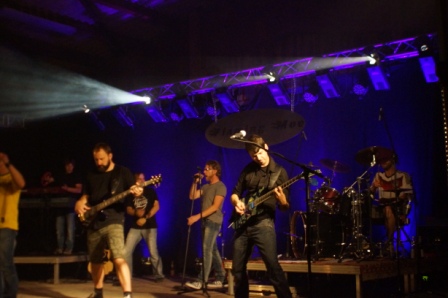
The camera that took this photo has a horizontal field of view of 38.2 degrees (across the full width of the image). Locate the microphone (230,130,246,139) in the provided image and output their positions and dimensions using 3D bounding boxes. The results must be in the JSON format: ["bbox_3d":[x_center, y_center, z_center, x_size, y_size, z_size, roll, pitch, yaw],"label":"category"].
[{"bbox_3d":[0.132,-0.130,5.900,0.165,0.052,0.052,-18,2,-28],"label":"microphone"}]

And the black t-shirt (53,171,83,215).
[{"bbox_3d":[-2.735,0.760,11.300,0.500,0.740,0.300,-2,-8,18],"label":"black t-shirt"}]

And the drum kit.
[{"bbox_3d":[1.560,0.689,8.100,1.300,1.360,1.500,3,-8,-23],"label":"drum kit"}]

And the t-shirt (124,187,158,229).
[{"bbox_3d":[-1.301,0.923,10.200,0.520,0.660,0.300,-2,-7,12],"label":"t-shirt"}]

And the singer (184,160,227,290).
[{"bbox_3d":[-0.255,1.053,8.900,0.550,1.740,0.500,2,-8,-17],"label":"singer"}]

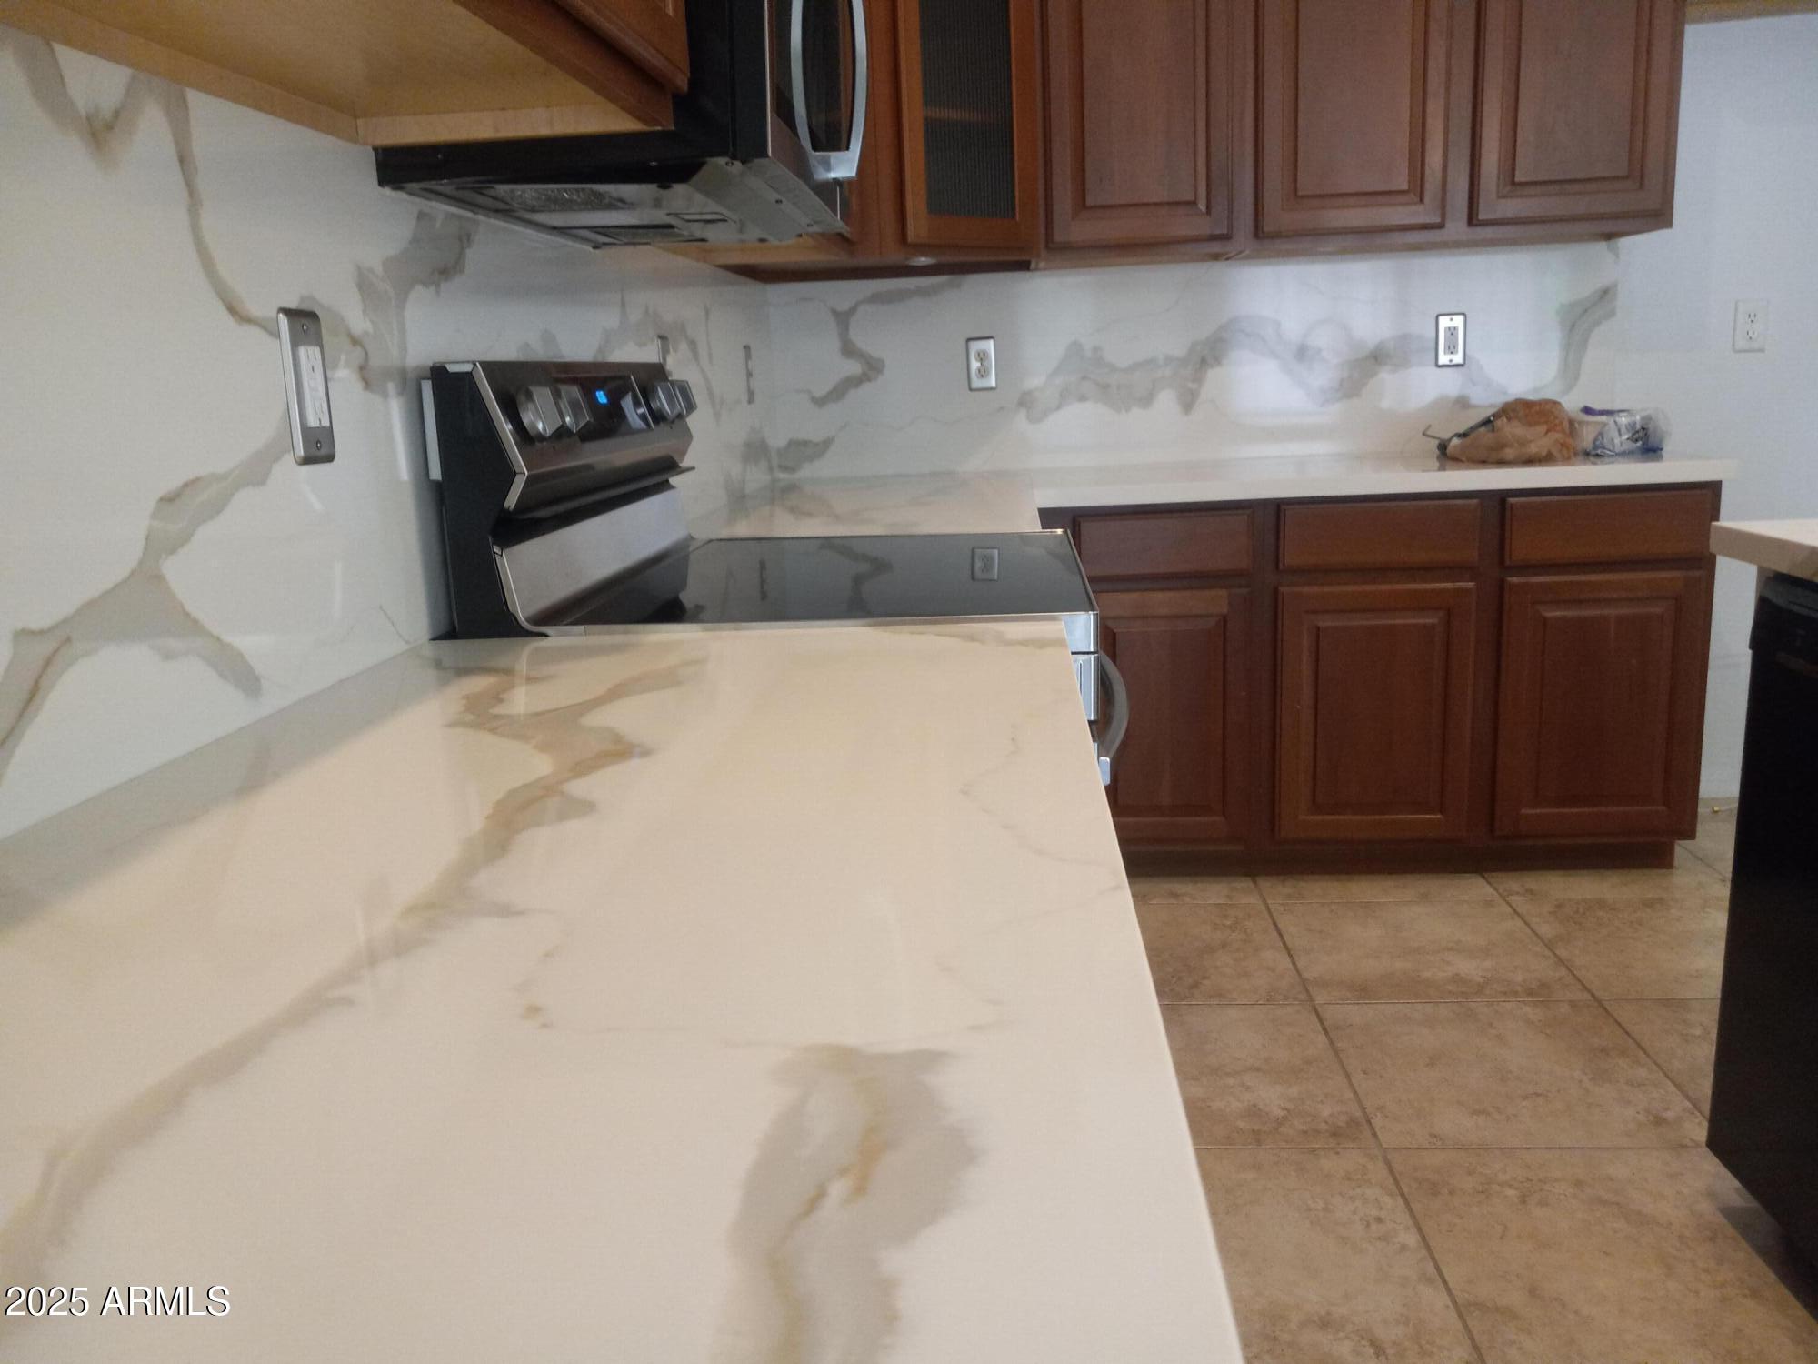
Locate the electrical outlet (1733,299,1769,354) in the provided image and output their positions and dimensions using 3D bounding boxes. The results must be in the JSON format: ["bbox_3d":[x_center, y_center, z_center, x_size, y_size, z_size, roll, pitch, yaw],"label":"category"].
[{"bbox_3d":[2.023,-0.853,3.408,0.073,0.118,0.008,-2,12,4],"label":"electrical outlet"}]

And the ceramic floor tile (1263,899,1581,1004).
[{"bbox_3d":[1.000,0.528,2.796,0.491,0.010,0.491,-2,12,5],"label":"ceramic floor tile"}]

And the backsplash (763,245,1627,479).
[{"bbox_3d":[0.674,-0.786,3.512,2.067,0.482,0.020,-2,12,4],"label":"backsplash"}]

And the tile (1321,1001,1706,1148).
[{"bbox_3d":[0.963,0.633,2.313,0.491,0.010,0.491,-2,12,5],"label":"tile"}]

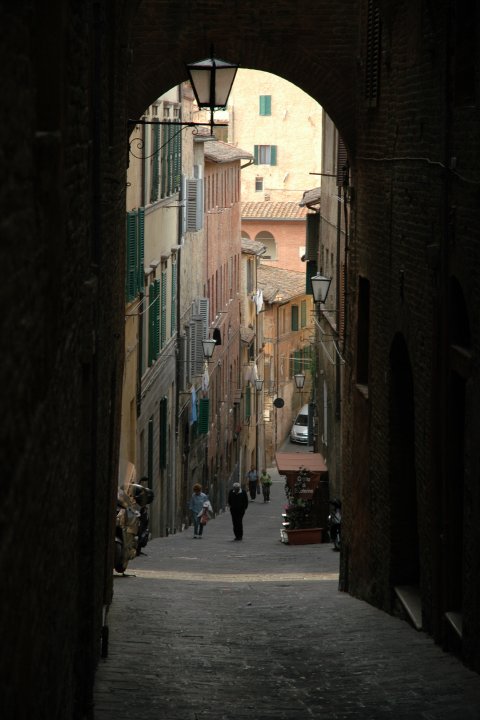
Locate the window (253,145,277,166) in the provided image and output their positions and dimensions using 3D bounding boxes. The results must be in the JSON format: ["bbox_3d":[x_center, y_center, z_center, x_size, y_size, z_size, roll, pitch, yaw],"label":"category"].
[{"bbox_3d":[2.179,-17.319,178.000,1.920,1.740,0.150,1,6,6],"label":"window"}]

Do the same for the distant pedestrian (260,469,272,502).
[{"bbox_3d":[1.310,6.185,103.000,0.550,1.640,0.400,1,6,0],"label":"distant pedestrian"}]

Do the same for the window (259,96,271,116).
[{"bbox_3d":[2.187,-21.523,178.000,0.970,1.740,0.150,1,6,6],"label":"window"}]

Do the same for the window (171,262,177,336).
[{"bbox_3d":[-2.081,-1.933,66.000,0.200,2.250,1.250,1,6,2],"label":"window"}]

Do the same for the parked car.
[{"bbox_3d":[4.661,4.577,146.913,1.760,1.600,4.350,2,12,9],"label":"parked car"}]

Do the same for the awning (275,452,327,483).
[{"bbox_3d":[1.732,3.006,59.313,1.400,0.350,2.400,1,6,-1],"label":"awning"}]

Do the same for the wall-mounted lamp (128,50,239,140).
[{"bbox_3d":[-0.646,-3.046,24.000,1.250,1.050,0.520,1,6,2],"label":"wall-mounted lamp"}]

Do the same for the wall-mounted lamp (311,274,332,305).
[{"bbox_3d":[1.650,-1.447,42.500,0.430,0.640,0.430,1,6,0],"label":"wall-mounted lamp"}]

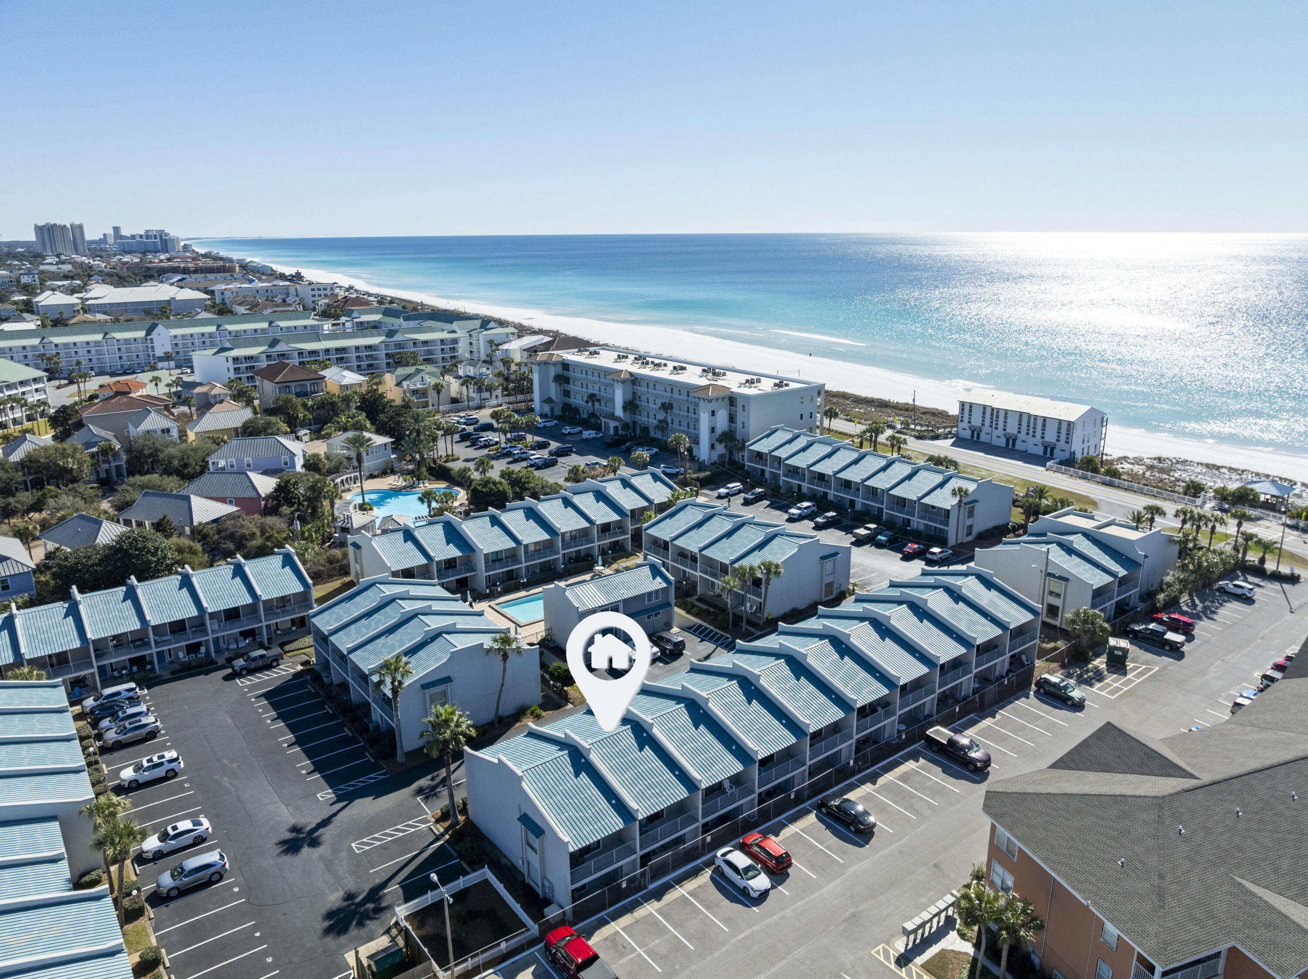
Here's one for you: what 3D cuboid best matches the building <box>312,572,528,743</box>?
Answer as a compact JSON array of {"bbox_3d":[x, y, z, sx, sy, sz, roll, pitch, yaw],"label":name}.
[{"bbox_3d":[-24.090,16.160,93.470,14.700,8.500,22.600,-12,20,-36],"label":"building"}]

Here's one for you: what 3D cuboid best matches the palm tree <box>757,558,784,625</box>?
[{"bbox_3d":[13.806,12.453,108.400,3.200,8.400,3.100,2,16,7],"label":"palm tree"}]

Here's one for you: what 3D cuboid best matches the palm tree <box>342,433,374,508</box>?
[{"bbox_3d":[-49.710,-3.200,153.760,5.300,12.300,5.300,0,16,0],"label":"palm tree"}]

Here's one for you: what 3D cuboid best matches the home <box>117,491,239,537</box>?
[{"bbox_3d":[-76.574,3.505,145.667,15.200,6.200,9.600,5,17,18],"label":"home"}]

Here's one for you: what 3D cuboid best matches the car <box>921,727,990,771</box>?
[{"bbox_3d":[25.990,21.880,77.020,2.030,1.920,5.850,-12,20,-36],"label":"car"}]

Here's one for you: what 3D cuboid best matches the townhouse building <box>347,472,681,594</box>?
[{"bbox_3d":[-17.593,5.422,130.786,48.800,8.800,17.700,-13,20,-37],"label":"townhouse building"}]

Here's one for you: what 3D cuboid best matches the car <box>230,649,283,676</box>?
[{"bbox_3d":[-43.100,18.570,98.590,5.390,1.800,1.890,-12,19,-35],"label":"car"}]

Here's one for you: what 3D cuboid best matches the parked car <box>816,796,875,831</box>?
[{"bbox_3d":[14.709,24.590,69.185,1.830,1.460,4.800,-12,20,-36],"label":"parked car"}]

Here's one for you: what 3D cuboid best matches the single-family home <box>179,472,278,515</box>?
[{"bbox_3d":[-69.000,1.190,148.210,14.540,8.450,9.580,0,16,3],"label":"single-family home"}]

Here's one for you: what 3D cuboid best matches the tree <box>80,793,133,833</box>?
[{"bbox_3d":[-37.810,25.040,63.230,3.700,7.900,3.700,0,16,0],"label":"tree"}]

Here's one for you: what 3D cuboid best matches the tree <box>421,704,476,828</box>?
[{"bbox_3d":[-16.070,22.054,71.923,4.250,10.300,4.200,-5,16,-14],"label":"tree"}]

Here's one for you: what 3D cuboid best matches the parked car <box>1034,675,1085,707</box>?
[{"bbox_3d":[38.780,19.032,86.473,1.830,1.650,4.760,-12,20,-35],"label":"parked car"}]

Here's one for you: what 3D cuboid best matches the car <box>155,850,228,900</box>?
[{"bbox_3d":[-33.330,27.690,65.310,4.800,1.610,1.900,-12,19,-35],"label":"car"}]

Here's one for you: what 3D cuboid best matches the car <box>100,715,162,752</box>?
[{"bbox_3d":[-49.108,22.916,85.304,4.800,1.680,1.900,-11,19,-32],"label":"car"}]

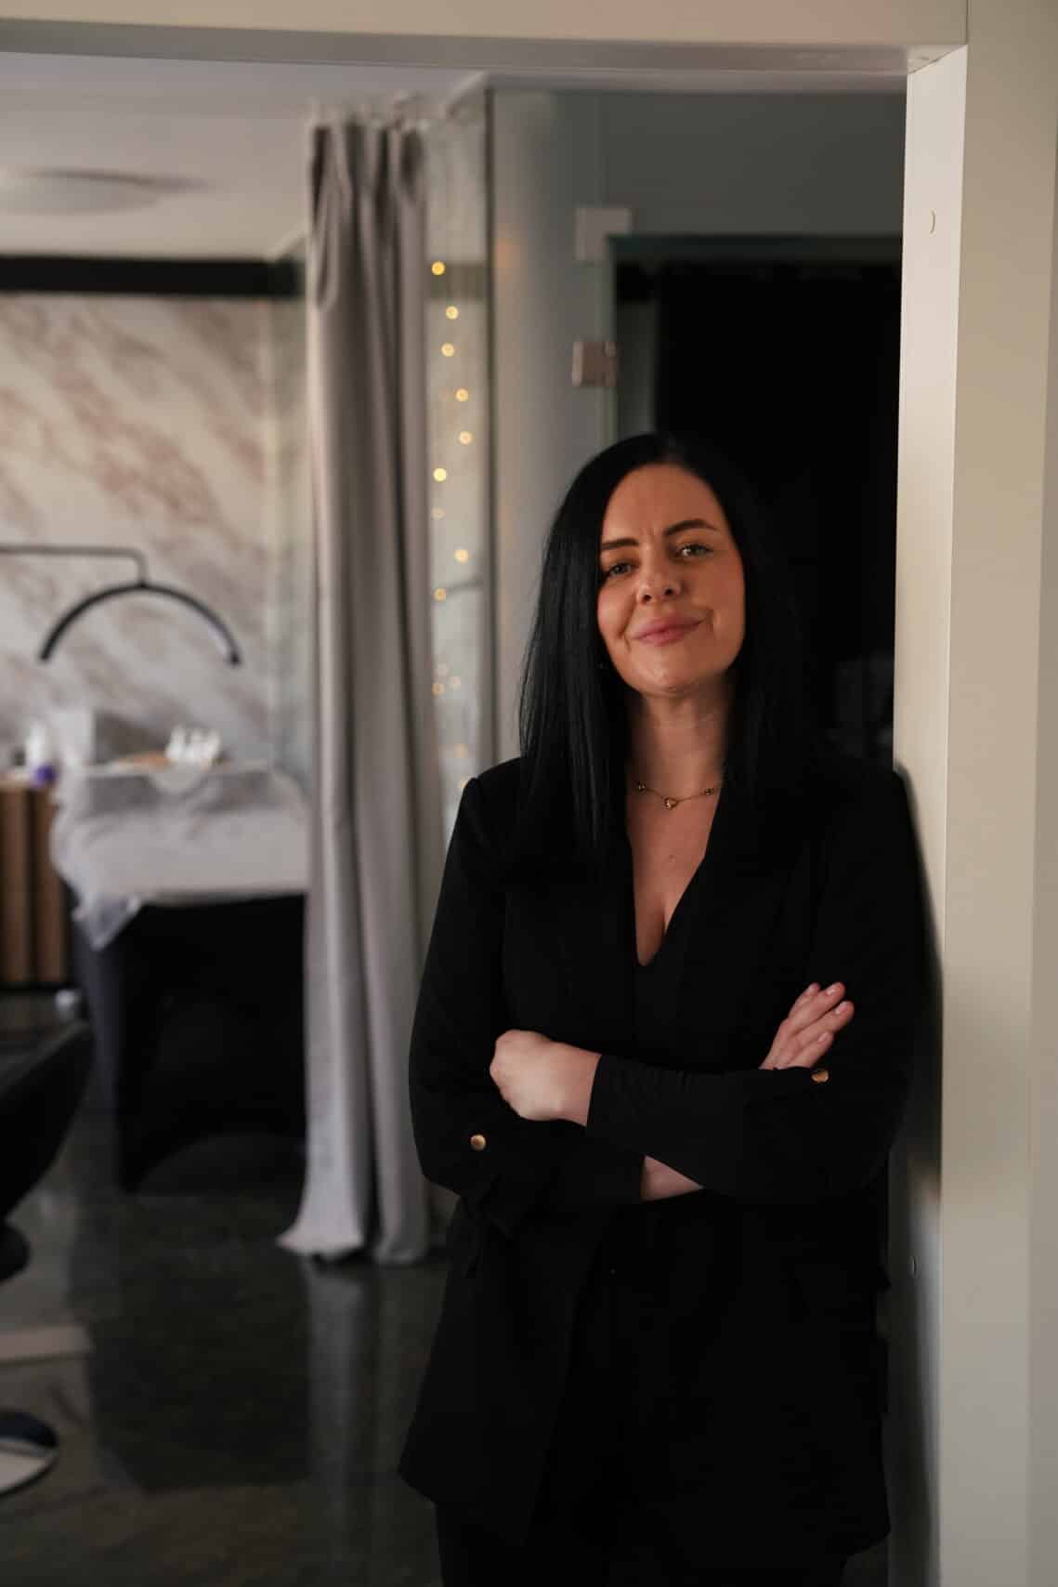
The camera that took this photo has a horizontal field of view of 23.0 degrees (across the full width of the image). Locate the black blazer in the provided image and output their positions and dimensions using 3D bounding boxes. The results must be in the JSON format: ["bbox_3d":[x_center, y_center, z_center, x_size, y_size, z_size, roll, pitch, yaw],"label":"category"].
[{"bbox_3d":[0.115,0.295,2.230,0.440,0.675,0.320,3,8,13],"label":"black blazer"}]

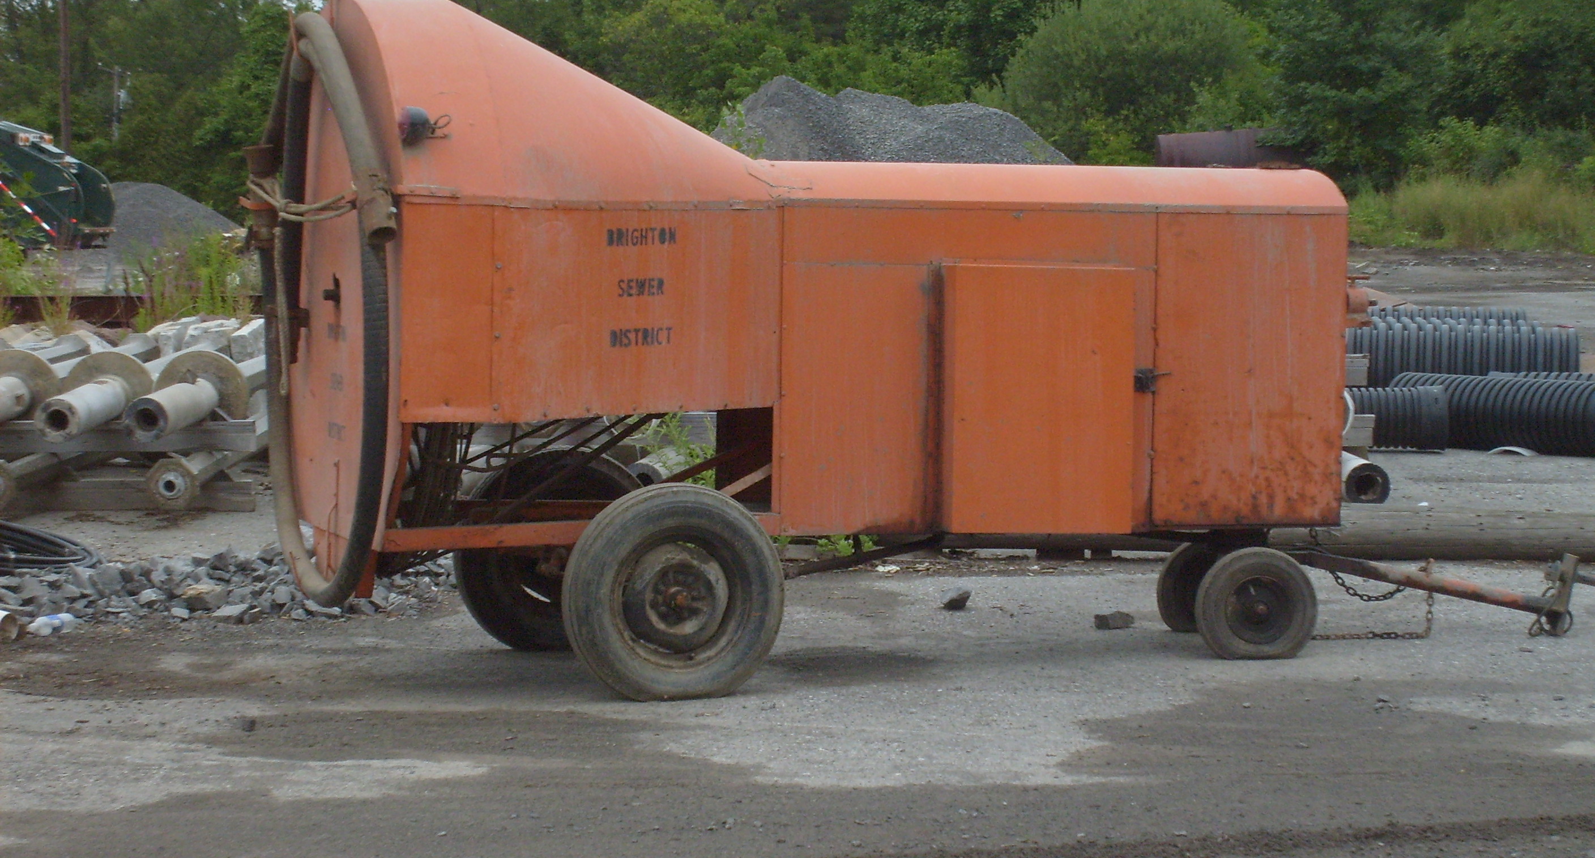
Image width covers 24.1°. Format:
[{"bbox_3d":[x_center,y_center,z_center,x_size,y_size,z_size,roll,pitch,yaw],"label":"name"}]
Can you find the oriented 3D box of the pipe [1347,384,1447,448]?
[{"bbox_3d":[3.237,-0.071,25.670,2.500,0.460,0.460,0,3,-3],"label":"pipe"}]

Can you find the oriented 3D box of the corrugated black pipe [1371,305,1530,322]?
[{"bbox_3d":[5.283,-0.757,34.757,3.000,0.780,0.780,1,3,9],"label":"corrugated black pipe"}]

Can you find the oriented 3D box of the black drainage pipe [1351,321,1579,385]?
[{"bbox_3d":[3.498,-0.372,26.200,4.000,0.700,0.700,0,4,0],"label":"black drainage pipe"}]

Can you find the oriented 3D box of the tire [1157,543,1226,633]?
[{"bbox_3d":[1.565,0.560,14.048,0.420,0.410,0.125,0,4,-4],"label":"tire"}]

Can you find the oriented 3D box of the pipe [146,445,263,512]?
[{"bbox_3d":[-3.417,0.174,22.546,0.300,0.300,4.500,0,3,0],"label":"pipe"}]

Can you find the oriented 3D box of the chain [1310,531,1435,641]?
[{"bbox_3d":[2.106,0.574,13.700,0.450,0.400,0.130,0,4,-4],"label":"chain"}]

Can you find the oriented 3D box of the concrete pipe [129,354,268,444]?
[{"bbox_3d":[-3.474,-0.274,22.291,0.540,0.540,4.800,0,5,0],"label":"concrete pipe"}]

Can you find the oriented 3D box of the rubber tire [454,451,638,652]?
[{"bbox_3d":[-0.889,0.450,13.915,0.770,0.761,0.200,-1,4,-20],"label":"rubber tire"}]

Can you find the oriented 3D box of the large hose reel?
[{"bbox_3d":[-1.595,-0.400,12.404,0.240,1.900,1.250,-1,4,-20],"label":"large hose reel"}]

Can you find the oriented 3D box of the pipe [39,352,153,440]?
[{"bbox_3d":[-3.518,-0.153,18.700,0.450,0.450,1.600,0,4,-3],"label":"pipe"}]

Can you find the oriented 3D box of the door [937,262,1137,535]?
[{"bbox_3d":[0.807,-0.097,12.435,0.650,0.891,0.100,-1,4,-20],"label":"door"}]

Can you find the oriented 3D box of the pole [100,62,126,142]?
[{"bbox_3d":[-40.403,-16.494,220.298,1.800,10.000,0.600,0,3,0],"label":"pole"}]

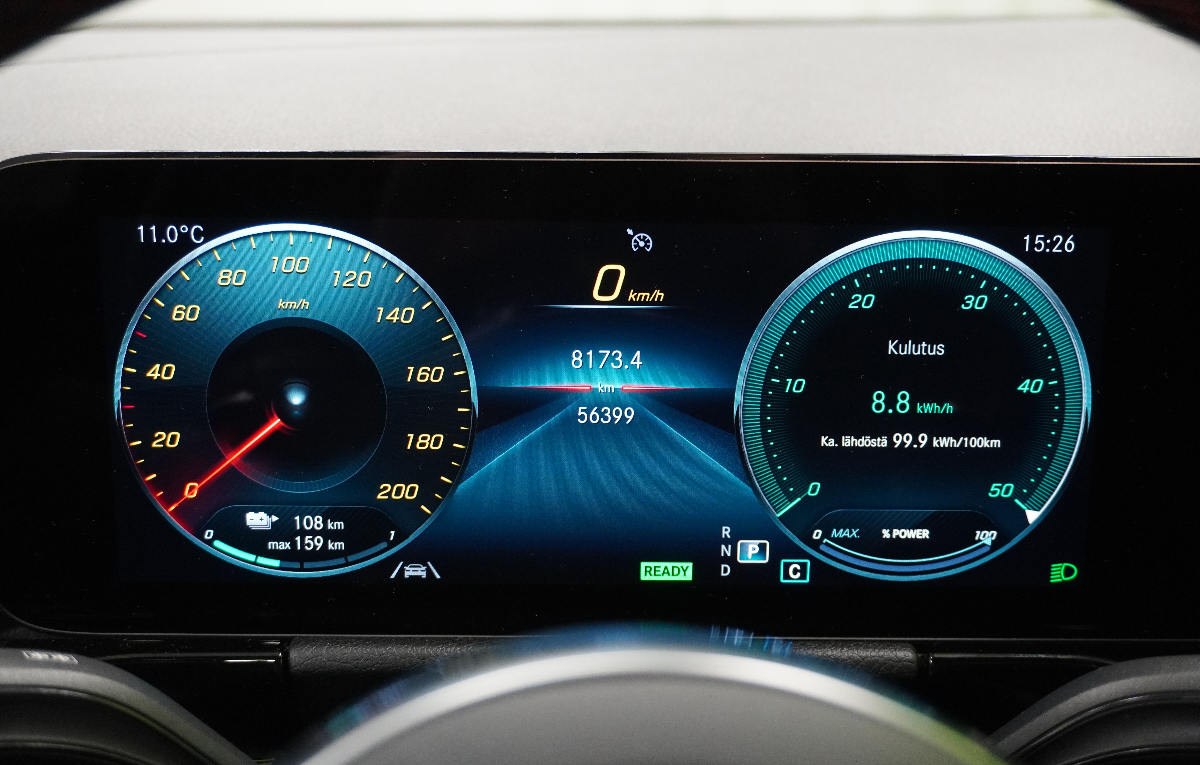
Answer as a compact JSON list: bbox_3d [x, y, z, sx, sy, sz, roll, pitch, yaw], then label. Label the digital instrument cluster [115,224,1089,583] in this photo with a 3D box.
[{"bbox_3d":[0.001,0.005,0.335,0.243,0.091,0.018,1,9,-1],"label":"digital instrument cluster"}]

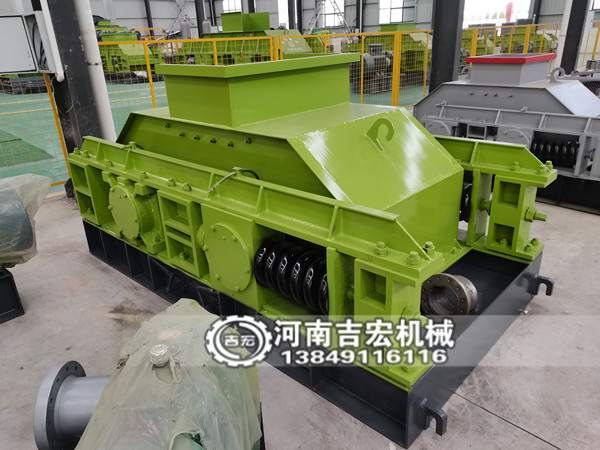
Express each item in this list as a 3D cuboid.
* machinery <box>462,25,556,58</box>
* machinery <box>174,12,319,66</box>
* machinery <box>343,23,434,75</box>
[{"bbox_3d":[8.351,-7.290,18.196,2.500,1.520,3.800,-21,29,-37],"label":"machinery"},{"bbox_3d":[-1.342,-4.116,11.094,3.450,1.970,2.000,17,30,39],"label":"machinery"},{"bbox_3d":[2.990,-5.445,14.248,1.700,1.620,3.400,-21,29,-37],"label":"machinery"}]

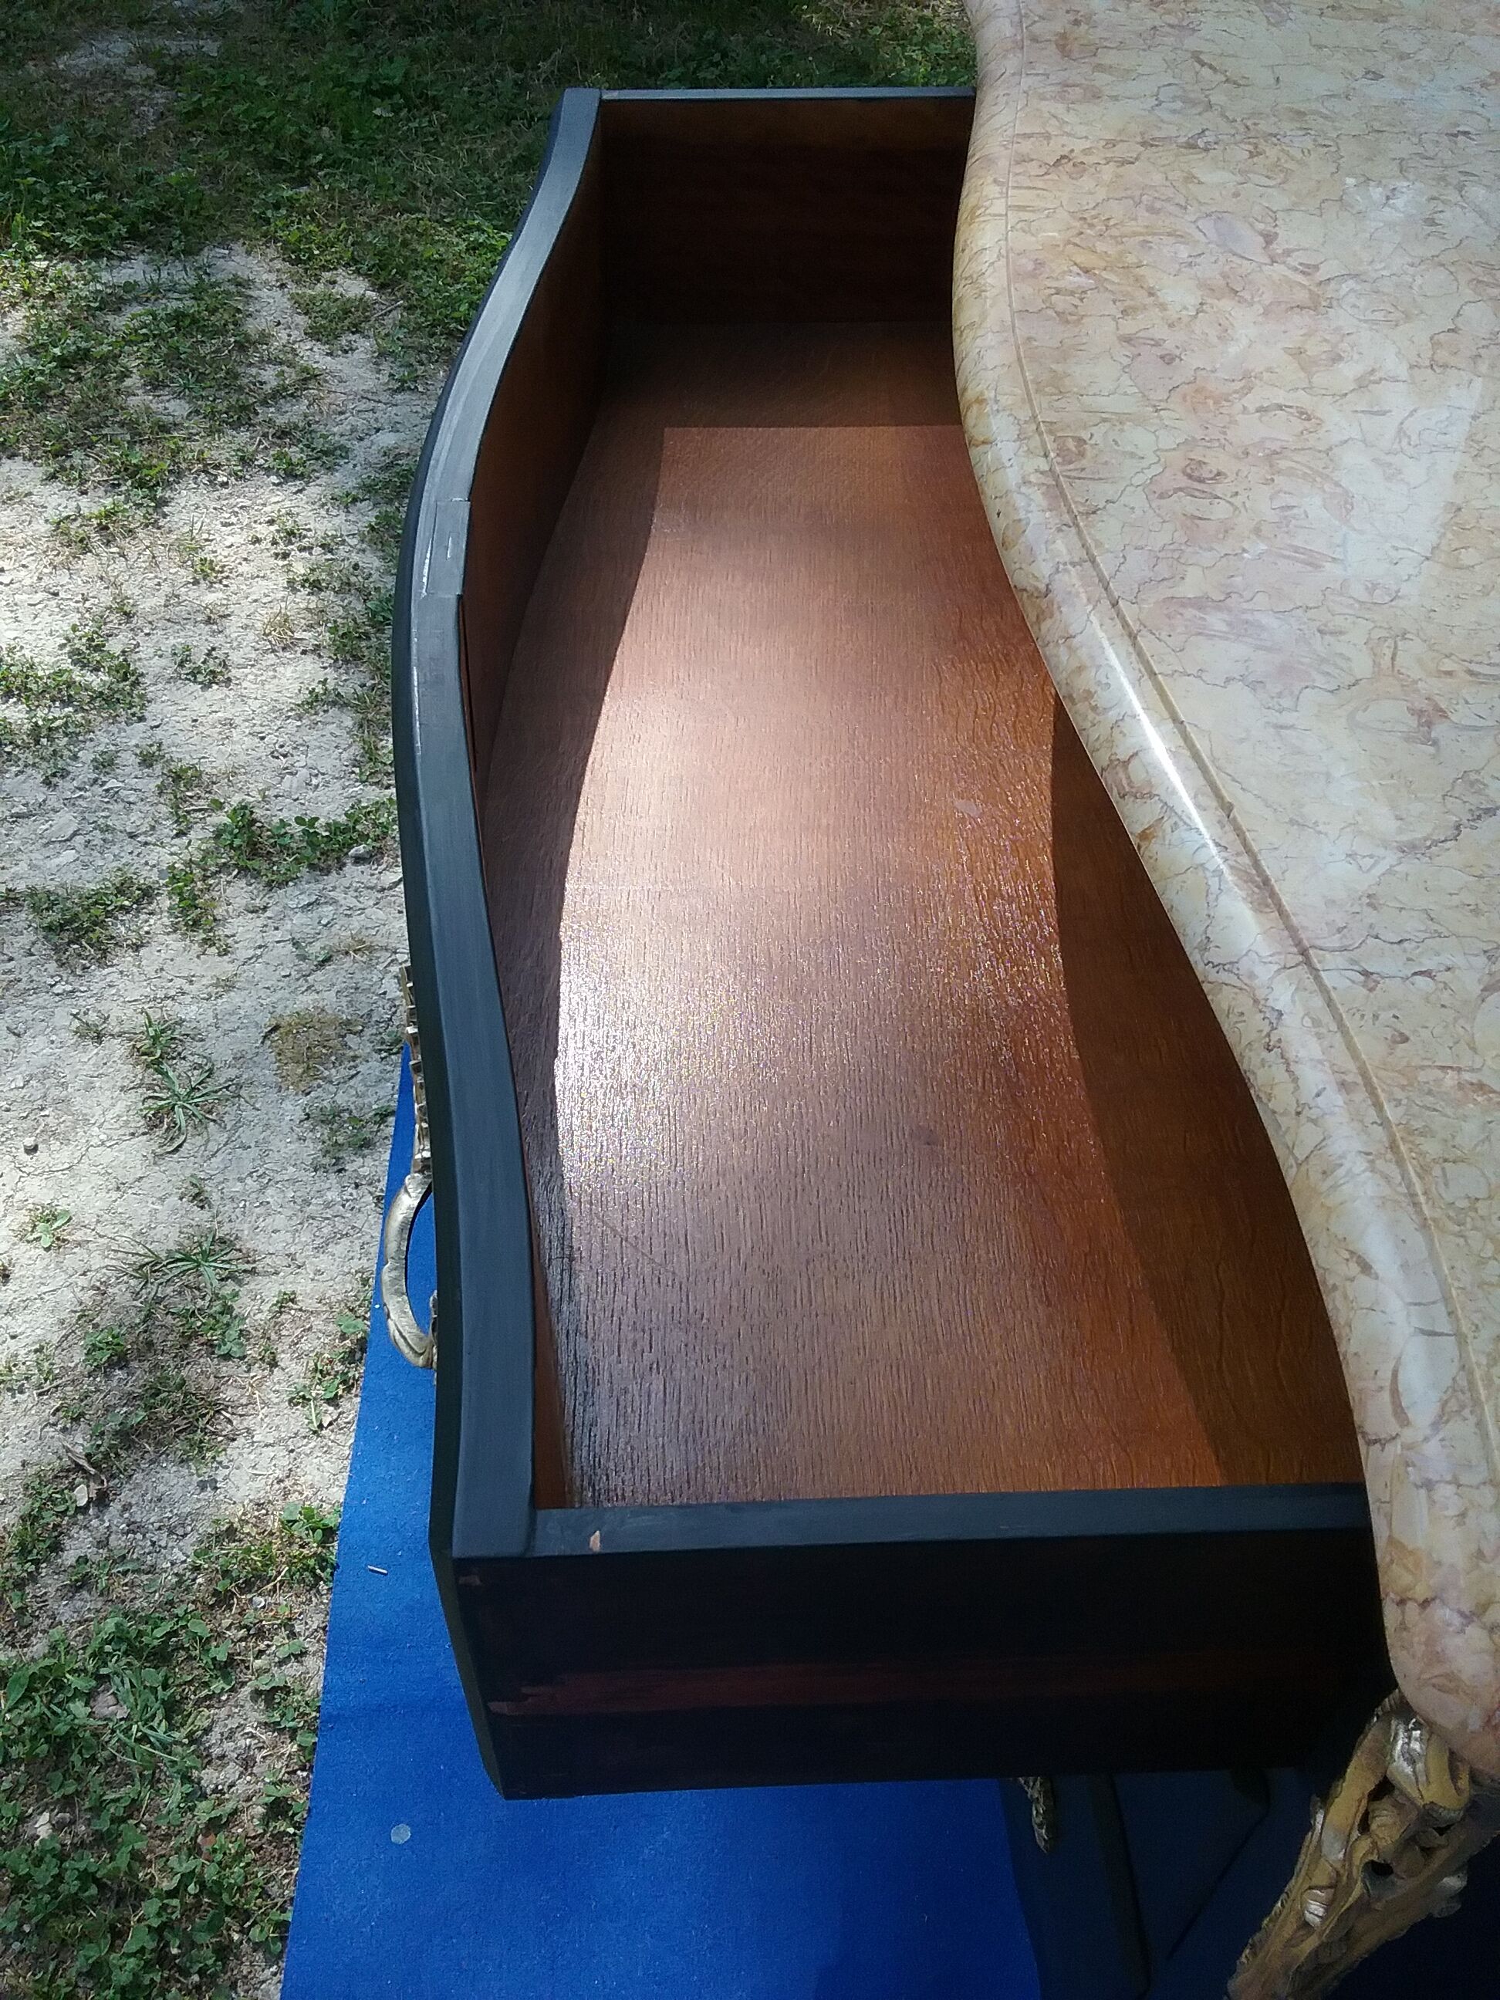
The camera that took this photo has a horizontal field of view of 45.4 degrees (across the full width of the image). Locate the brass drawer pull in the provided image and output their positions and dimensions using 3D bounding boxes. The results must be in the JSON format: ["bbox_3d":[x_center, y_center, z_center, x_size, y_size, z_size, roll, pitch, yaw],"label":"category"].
[{"bbox_3d":[-0.126,0.061,0.670,0.032,0.072,0.192,-8,47,-8],"label":"brass drawer pull"}]

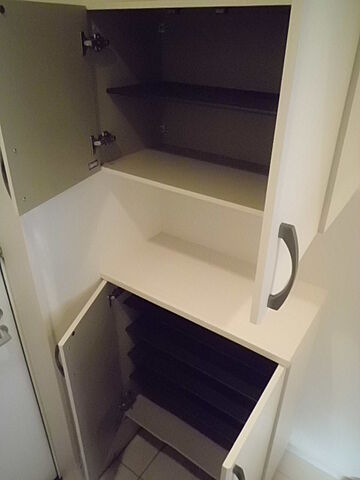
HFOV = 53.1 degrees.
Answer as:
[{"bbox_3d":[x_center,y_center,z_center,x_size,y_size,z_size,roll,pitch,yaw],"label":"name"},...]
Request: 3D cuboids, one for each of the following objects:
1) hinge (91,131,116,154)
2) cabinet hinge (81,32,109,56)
[{"bbox_3d":[-0.245,-0.312,1.171,0.030,0.062,0.096,18,34,28],"label":"hinge"},{"bbox_3d":[-0.239,-0.561,1.033,0.030,0.061,0.095,18,34,28],"label":"cabinet hinge"}]

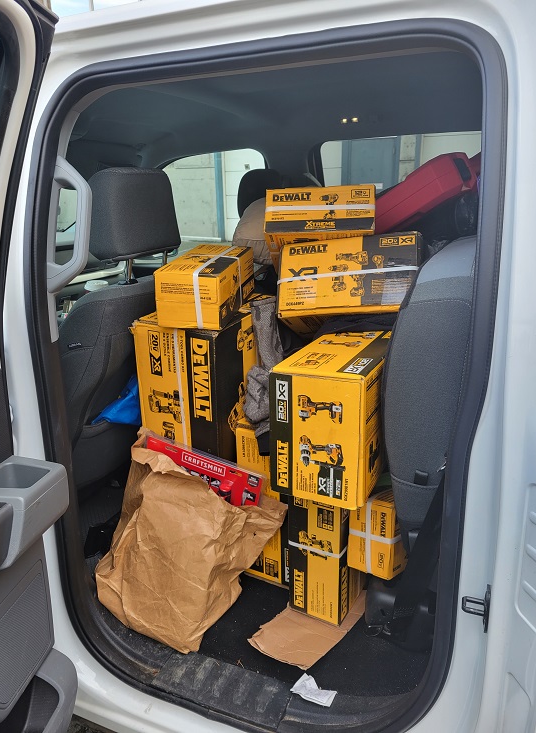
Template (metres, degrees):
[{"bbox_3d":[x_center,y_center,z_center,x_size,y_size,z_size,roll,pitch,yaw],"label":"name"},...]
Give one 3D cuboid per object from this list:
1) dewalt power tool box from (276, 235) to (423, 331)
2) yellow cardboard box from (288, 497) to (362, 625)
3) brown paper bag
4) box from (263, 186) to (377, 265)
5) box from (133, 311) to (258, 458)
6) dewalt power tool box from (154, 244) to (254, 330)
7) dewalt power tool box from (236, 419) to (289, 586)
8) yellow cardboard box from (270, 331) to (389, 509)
[{"bbox_3d":[0.257,-0.217,1.610,0.375,0.217,0.260,-1,-12,20],"label":"dewalt power tool box"},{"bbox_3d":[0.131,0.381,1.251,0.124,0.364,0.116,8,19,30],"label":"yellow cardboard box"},{"bbox_3d":[-0.181,0.371,1.267,0.308,0.379,0.217,18,15,28],"label":"brown paper bag"},{"bbox_3d":[0.154,-0.398,1.593,0.292,0.132,0.230,0,-11,8],"label":"box"},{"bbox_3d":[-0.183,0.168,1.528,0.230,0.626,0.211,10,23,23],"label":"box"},{"bbox_3d":[-0.154,-0.216,1.449,0.156,0.132,0.324,5,25,12],"label":"dewalt power tool box"},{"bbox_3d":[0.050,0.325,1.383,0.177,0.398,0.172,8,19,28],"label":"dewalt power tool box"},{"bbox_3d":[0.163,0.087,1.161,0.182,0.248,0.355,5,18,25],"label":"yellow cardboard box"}]

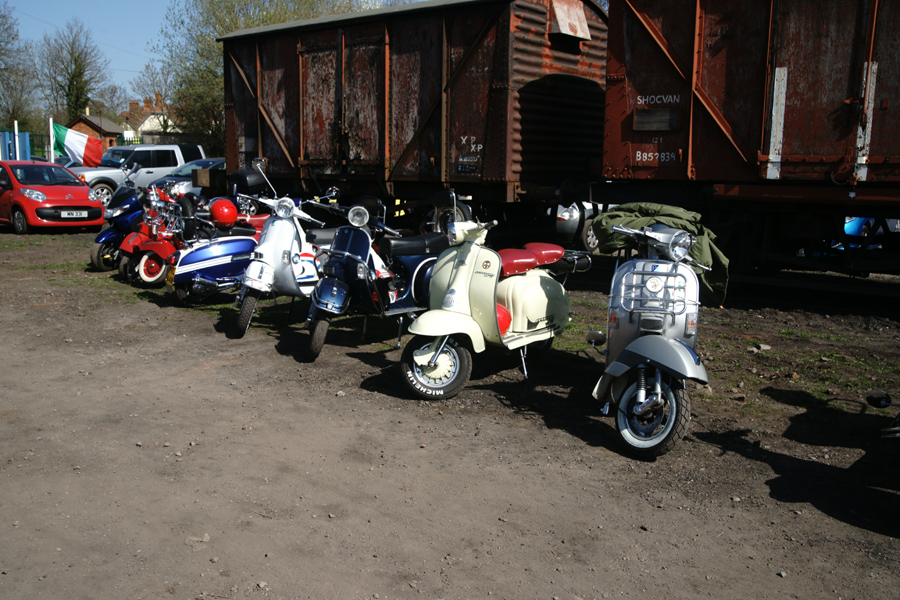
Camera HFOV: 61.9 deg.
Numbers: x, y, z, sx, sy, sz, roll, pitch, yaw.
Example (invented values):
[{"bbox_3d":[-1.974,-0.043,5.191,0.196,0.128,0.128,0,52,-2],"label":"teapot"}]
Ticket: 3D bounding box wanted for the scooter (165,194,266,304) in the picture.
[{"bbox_3d":[-2.013,-0.512,7.633,1.830,1.070,0.700,-6,12,-36],"label":"scooter"}]

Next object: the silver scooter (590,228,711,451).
[{"bbox_3d":[1.130,0.114,4.151,0.680,1.100,1.800,4,10,14],"label":"silver scooter"}]

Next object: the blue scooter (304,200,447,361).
[{"bbox_3d":[-0.526,-0.191,5.760,0.710,1.110,1.840,9,12,39],"label":"blue scooter"}]

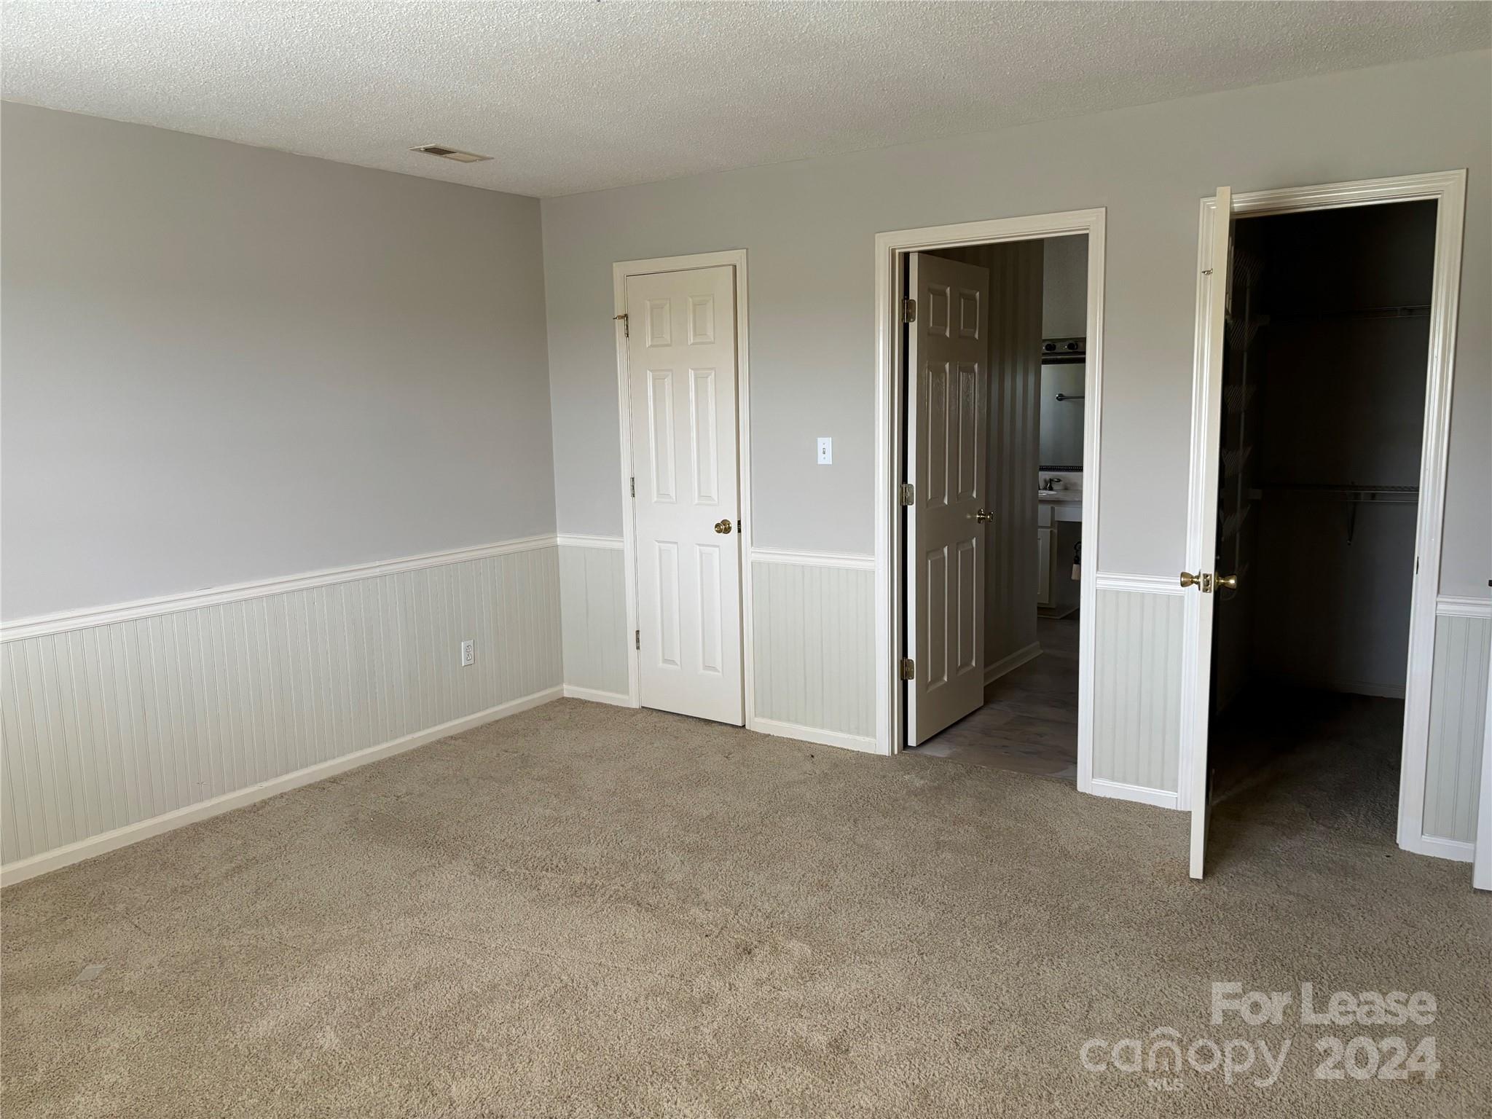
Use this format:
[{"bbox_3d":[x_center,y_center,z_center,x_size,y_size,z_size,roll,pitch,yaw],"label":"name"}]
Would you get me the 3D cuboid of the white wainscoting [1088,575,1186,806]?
[{"bbox_3d":[1.408,0.470,4.032,0.310,0.835,0.040,5,10,34],"label":"white wainscoting"}]

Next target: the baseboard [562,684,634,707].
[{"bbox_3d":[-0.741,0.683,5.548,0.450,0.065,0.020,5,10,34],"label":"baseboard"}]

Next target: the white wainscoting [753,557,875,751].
[{"bbox_3d":[0.280,0.383,4.796,0.605,0.835,0.040,5,10,34],"label":"white wainscoting"}]

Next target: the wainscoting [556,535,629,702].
[{"bbox_3d":[-0.753,0.302,5.495,0.440,0.830,0.040,5,10,34],"label":"wainscoting"}]

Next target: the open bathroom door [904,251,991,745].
[{"bbox_3d":[0.894,-0.255,4.905,0.036,2.030,0.750,5,10,34],"label":"open bathroom door"}]

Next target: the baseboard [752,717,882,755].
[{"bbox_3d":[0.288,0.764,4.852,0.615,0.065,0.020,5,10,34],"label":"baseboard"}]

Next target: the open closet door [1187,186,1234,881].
[{"bbox_3d":[1.468,-0.076,3.544,0.036,2.030,0.615,2,9,23],"label":"open closet door"}]

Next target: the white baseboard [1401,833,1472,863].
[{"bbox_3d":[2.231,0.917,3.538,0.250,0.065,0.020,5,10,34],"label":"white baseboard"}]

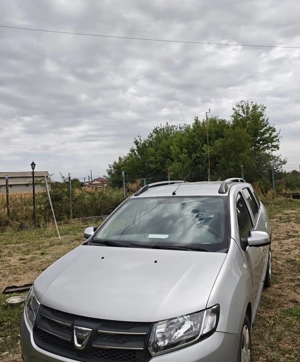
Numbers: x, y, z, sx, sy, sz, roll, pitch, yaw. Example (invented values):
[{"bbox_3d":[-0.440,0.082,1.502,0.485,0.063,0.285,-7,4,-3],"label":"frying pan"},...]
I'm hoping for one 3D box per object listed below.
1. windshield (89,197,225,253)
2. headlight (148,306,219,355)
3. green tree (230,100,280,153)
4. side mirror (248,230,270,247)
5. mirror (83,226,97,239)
[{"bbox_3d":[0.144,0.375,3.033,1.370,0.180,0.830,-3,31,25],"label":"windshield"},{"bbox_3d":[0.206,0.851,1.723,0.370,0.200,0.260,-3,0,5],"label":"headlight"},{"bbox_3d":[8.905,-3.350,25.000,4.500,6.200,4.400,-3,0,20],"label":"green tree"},{"bbox_3d":[0.984,0.516,2.719,0.210,0.145,0.125,-3,0,25],"label":"side mirror"},{"bbox_3d":[-0.625,0.595,3.459,0.210,0.145,0.125,-3,0,25],"label":"mirror"}]

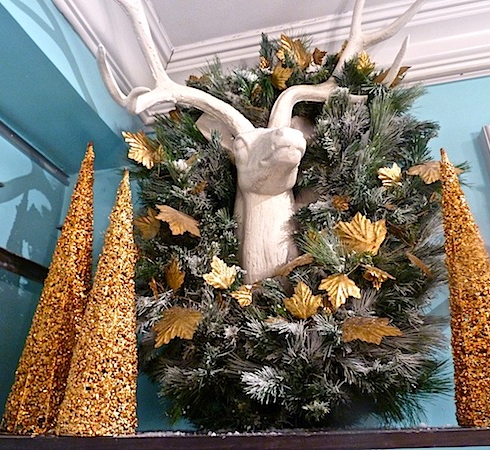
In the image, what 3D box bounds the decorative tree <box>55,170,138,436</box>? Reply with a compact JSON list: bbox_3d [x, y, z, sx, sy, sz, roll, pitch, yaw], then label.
[{"bbox_3d":[-0.291,0.135,0.967,0.151,0.600,0.151,-7,-25,13],"label":"decorative tree"}]

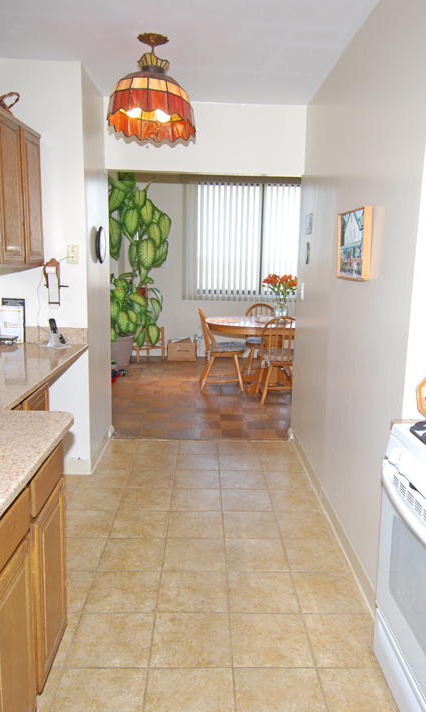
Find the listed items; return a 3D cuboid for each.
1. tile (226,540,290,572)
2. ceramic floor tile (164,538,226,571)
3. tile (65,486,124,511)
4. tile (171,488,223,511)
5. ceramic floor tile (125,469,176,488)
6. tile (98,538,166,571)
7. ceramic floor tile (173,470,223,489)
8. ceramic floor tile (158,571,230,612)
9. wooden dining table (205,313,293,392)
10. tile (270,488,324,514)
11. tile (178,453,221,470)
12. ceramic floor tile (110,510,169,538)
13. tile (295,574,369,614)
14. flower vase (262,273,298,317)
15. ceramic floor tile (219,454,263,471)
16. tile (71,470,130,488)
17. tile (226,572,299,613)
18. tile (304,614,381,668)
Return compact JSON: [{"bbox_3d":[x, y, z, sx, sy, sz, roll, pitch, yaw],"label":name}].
[{"bbox_3d":[0.215,1.001,2.675,0.303,0.010,0.300,1,11,-1],"label":"tile"},{"bbox_3d":[-0.091,1.000,2.673,0.301,0.010,0.296,1,11,-1],"label":"ceramic floor tile"},{"bbox_3d":[-0.712,0.882,3.250,0.301,0.010,0.296,1,11,-1],"label":"tile"},{"bbox_3d":[-0.100,0.886,3.258,0.303,0.010,0.300,1,11,-1],"label":"tile"},{"bbox_3d":[-0.417,0.838,3.605,0.305,0.010,0.305,0,10,-1],"label":"ceramic floor tile"},{"bbox_3d":[-0.397,0.997,2.668,0.301,0.010,0.296,1,11,-1],"label":"tile"},{"bbox_3d":[-0.109,0.840,3.611,0.305,0.010,0.305,0,10,-1],"label":"ceramic floor tile"},{"bbox_3d":[-0.086,1.056,2.380,0.301,0.010,0.296,1,11,-1],"label":"ceramic floor tile"},{"bbox_3d":[0.674,-0.021,6.065,1.530,0.740,1.070,1,11,-1],"label":"wooden dining table"},{"bbox_3d":[0.513,0.893,3.271,0.301,0.010,0.296,1,11,-1],"label":"tile"},{"bbox_3d":[-0.109,0.774,3.846,0.303,0.010,0.300,1,11,-1],"label":"tile"},{"bbox_3d":[-0.408,0.948,2.998,0.305,0.010,0.305,0,10,-1],"label":"ceramic floor tile"},{"bbox_3d":[0.527,1.062,2.390,0.301,0.010,0.296,1,11,-1],"label":"tile"},{"bbox_3d":[0.744,-0.640,5.866,0.420,0.553,0.400,1,11,-1],"label":"flower vase"},{"bbox_3d":[0.197,0.777,3.852,0.303,0.010,0.300,1,11,-1],"label":"ceramic floor tile"},{"bbox_3d":[-0.726,0.835,3.600,0.305,0.010,0.305,0,10,-1],"label":"tile"},{"bbox_3d":[0.220,1.057,2.381,0.303,0.010,0.300,1,11,-1],"label":"tile"},{"bbox_3d":[0.530,1.116,2.092,0.303,0.010,0.300,1,11,-1],"label":"tile"}]

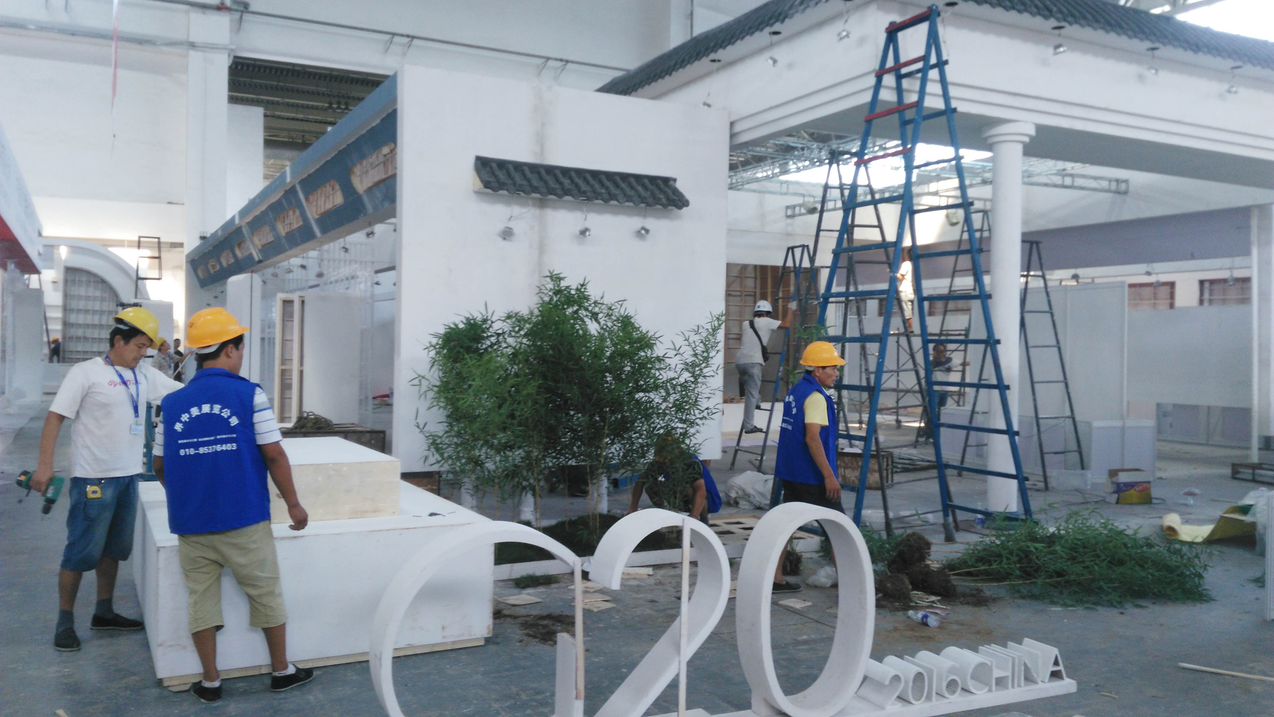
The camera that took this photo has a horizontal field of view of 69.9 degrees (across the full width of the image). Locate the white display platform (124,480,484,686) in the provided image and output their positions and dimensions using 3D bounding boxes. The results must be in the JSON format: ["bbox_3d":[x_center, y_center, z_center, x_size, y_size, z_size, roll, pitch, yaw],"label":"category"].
[{"bbox_3d":[-2.126,1.198,5.671,1.648,0.640,2.369,1,0,-30],"label":"white display platform"}]

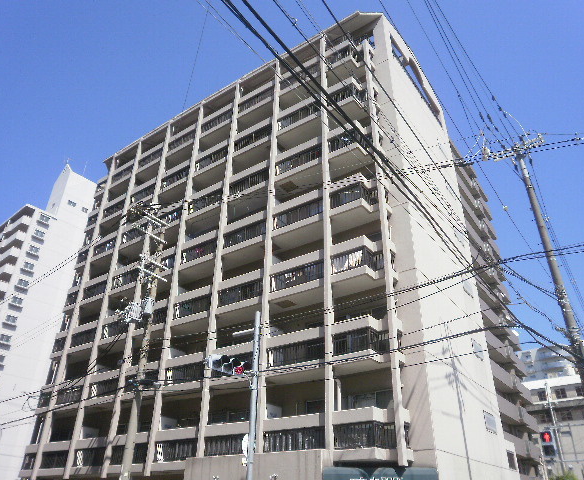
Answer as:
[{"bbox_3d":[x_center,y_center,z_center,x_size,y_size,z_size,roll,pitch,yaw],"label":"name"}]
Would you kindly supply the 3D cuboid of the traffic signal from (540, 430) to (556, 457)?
[{"bbox_3d":[8.514,6.780,15.938,0.180,0.790,0.360,27,-39,-36],"label":"traffic signal"}]

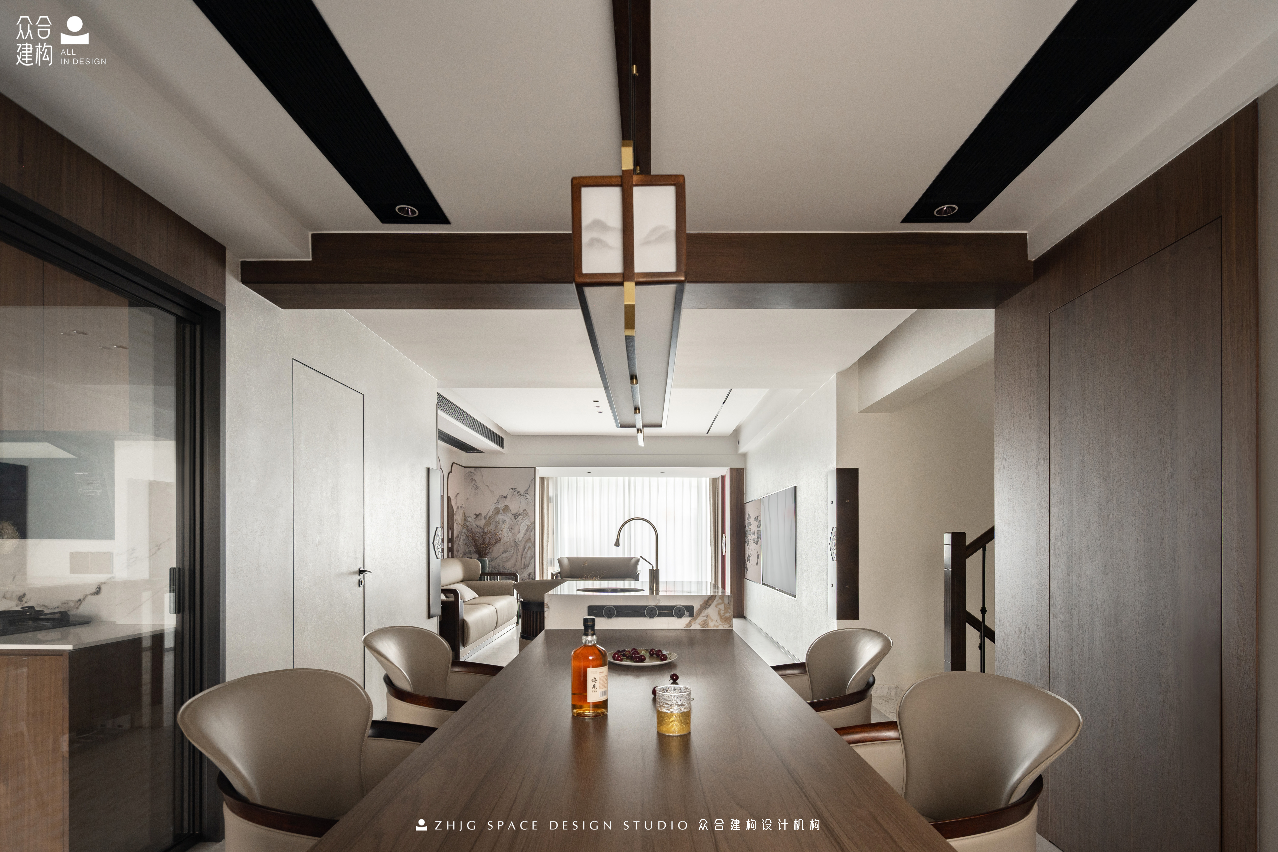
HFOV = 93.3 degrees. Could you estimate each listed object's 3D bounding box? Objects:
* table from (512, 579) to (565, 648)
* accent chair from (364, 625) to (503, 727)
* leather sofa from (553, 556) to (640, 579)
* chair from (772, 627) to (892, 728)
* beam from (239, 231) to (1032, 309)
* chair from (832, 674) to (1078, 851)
[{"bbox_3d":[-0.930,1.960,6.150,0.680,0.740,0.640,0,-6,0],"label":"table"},{"bbox_3d":[-0.700,1.185,2.200,0.600,0.840,0.600,0,-6,0],"label":"accent chair"},{"bbox_3d":[-0.670,2.580,9.800,1.430,0.870,0.780,0,-6,0],"label":"leather sofa"},{"bbox_3d":[0.585,1.180,2.190,0.600,0.840,0.600,0,-6,0],"label":"chair"},{"bbox_3d":[-0.004,-0.675,2.680,3.280,0.215,0.350,0,-6,0],"label":"beam"},{"bbox_3d":[0.635,1.030,1.385,0.600,0.840,0.600,0,-6,0],"label":"chair"}]

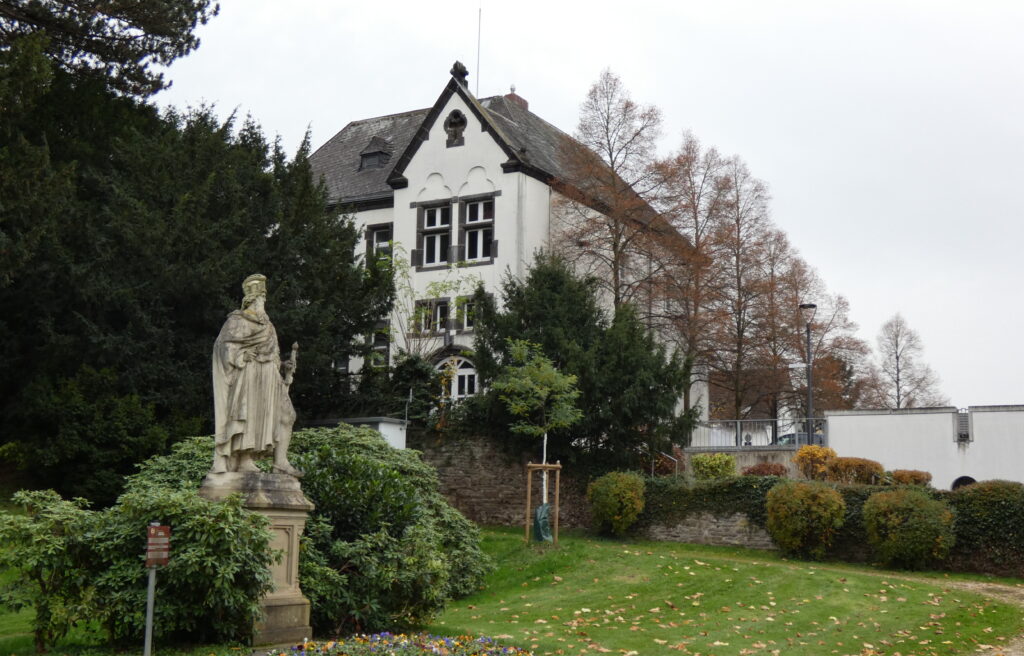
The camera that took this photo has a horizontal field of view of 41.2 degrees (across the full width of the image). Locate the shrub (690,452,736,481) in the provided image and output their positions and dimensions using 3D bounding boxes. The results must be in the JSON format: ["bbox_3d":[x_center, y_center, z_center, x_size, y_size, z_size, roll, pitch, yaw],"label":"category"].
[{"bbox_3d":[5.997,4.182,40.500,1.369,0.938,1.369,-4,-10,33],"label":"shrub"}]

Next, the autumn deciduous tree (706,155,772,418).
[{"bbox_3d":[10.440,-0.782,61.793,3.600,14.702,3.600,1,-9,0],"label":"autumn deciduous tree"}]

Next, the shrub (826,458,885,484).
[{"bbox_3d":[9.438,3.954,37.500,1.703,0.814,1.323,-4,-10,33],"label":"shrub"}]

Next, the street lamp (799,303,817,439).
[{"bbox_3d":[10.534,1.745,48.064,0.600,5.309,0.600,1,-9,0],"label":"street lamp"}]

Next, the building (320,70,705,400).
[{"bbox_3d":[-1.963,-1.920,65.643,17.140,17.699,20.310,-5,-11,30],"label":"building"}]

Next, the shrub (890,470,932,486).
[{"bbox_3d":[10.716,4.117,36.500,1.127,0.581,0.958,-4,-10,33],"label":"shrub"}]

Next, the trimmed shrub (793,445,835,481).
[{"bbox_3d":[9.661,4.390,43.389,1.400,1.350,1.250,1,-9,0],"label":"trimmed shrub"}]

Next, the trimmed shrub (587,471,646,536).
[{"bbox_3d":[2.404,4.048,31.300,1.380,1.518,1.380,1,-9,0],"label":"trimmed shrub"}]

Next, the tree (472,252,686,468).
[{"bbox_3d":[1.992,0.981,40.458,6.300,6.603,5.600,1,-9,0],"label":"tree"}]

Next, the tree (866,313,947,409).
[{"bbox_3d":[25.176,4.994,87.002,5.200,12.159,5.000,1,-9,0],"label":"tree"}]

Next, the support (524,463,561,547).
[{"bbox_3d":[0.689,3.768,29.300,0.760,1.760,0.660,0,-9,10],"label":"support"}]

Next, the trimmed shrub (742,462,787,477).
[{"bbox_3d":[8.066,4.719,43.430,1.400,0.850,1.200,1,-9,0],"label":"trimmed shrub"}]

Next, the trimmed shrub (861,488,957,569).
[{"bbox_3d":[8.013,4.062,27.500,1.859,1.612,1.766,-4,-10,33],"label":"trimmed shrub"}]

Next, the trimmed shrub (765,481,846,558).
[{"bbox_3d":[6.212,4.085,28.800,1.651,1.689,1.601,-4,-10,33],"label":"trimmed shrub"}]

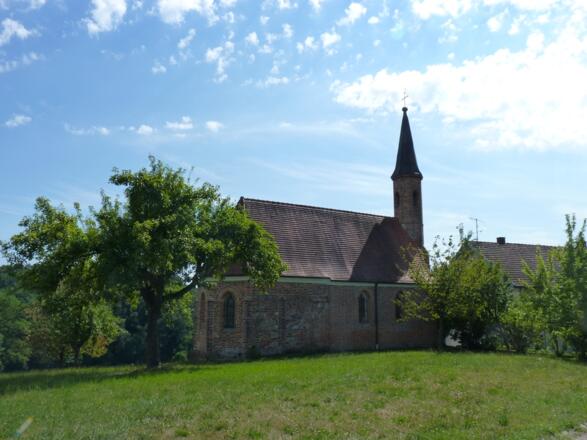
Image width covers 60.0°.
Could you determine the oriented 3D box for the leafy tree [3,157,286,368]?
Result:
[{"bbox_3d":[-5.866,1.508,20.072,11.183,8.380,9.500,1,-11,0],"label":"leafy tree"}]

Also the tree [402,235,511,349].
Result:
[{"bbox_3d":[9.796,4.229,30.576,6.494,6.809,5.600,1,-11,0],"label":"tree"}]

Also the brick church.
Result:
[{"bbox_3d":[1.751,-0.434,33.549,16.094,17.946,6.426,6,-12,-27],"label":"brick church"}]

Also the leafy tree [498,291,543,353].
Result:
[{"bbox_3d":[12.486,5.563,27.977,2.422,3.346,2.400,1,-11,0],"label":"leafy tree"}]

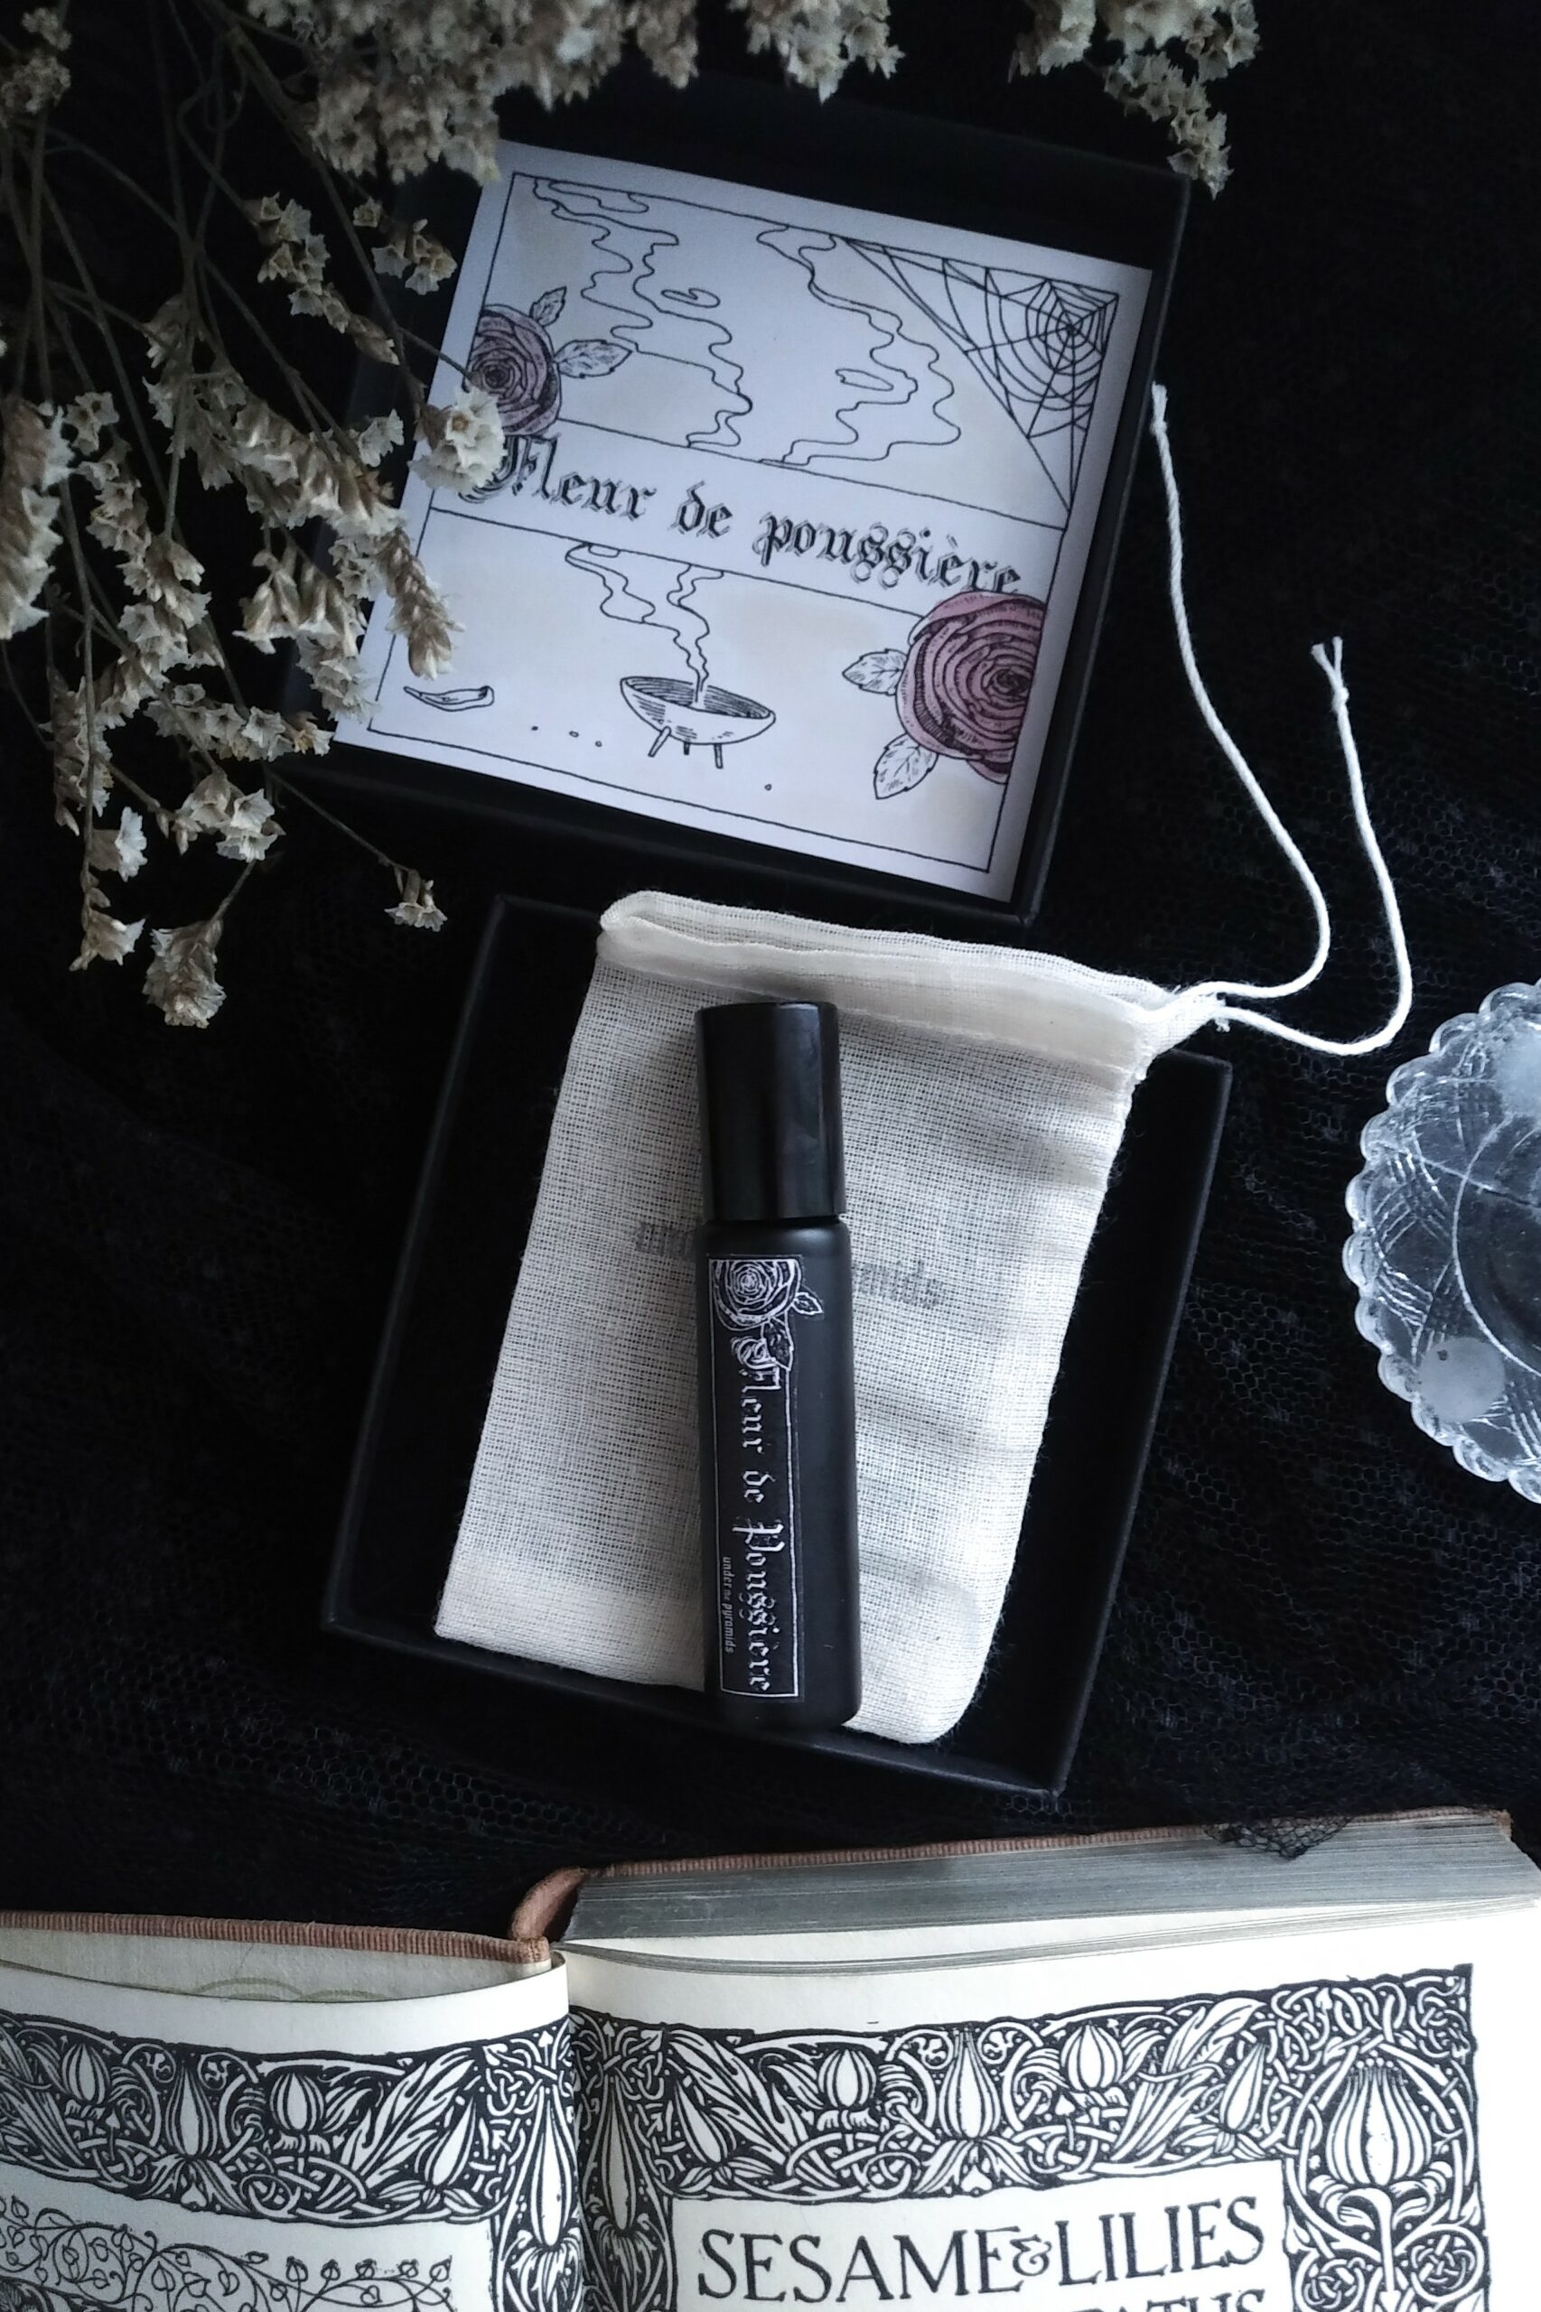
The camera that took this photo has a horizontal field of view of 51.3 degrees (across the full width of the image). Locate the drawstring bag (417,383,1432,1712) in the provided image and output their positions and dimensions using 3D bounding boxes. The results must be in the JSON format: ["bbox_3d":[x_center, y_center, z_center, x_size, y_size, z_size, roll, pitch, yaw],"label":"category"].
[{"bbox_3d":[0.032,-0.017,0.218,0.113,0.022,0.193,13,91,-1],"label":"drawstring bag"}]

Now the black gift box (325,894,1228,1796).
[{"bbox_3d":[0.001,0.025,0.221,0.098,0.025,0.098,13,91,-1],"label":"black gift box"}]

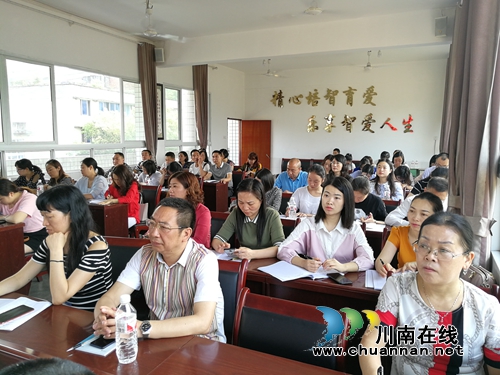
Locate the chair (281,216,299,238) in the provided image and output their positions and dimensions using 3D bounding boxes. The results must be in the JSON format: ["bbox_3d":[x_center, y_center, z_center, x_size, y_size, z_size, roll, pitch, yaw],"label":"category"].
[{"bbox_3d":[0.054,0.690,2.845,0.520,0.890,0.570,3,8,23],"label":"chair"}]

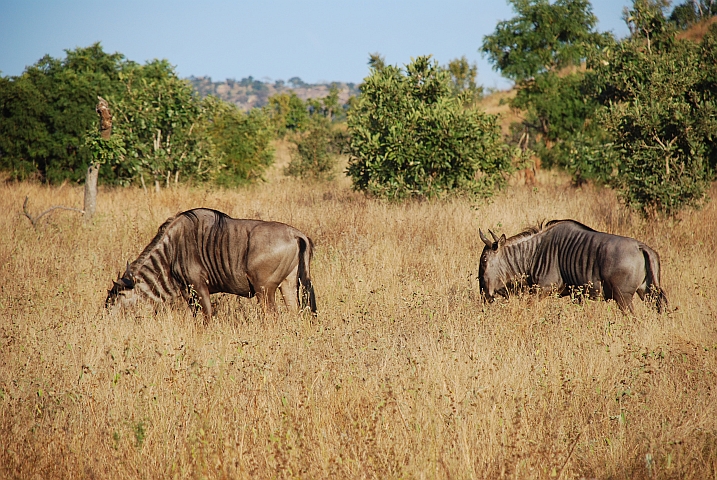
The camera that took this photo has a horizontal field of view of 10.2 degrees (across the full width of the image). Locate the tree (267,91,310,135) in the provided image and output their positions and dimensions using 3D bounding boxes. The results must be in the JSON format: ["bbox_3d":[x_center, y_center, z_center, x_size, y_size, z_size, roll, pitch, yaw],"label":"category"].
[{"bbox_3d":[-3.128,-5.519,180.000,2.000,2.324,1.900,0,2,0],"label":"tree"}]

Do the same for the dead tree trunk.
[{"bbox_3d":[-4.389,-1.342,68.000,0.470,2.161,0.380,0,2,0],"label":"dead tree trunk"}]

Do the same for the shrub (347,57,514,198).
[{"bbox_3d":[1.498,-2.321,85.000,3.500,3.102,3.200,0,2,0],"label":"shrub"}]

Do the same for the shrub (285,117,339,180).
[{"bbox_3d":[-1.260,-2.427,108.000,1.450,1.770,1.400,0,2,0],"label":"shrub"}]

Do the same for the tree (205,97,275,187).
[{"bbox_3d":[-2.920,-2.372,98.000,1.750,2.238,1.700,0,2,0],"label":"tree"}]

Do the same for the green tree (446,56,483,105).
[{"bbox_3d":[4.171,-5.621,160.000,1.550,3.337,1.500,0,2,0],"label":"green tree"}]

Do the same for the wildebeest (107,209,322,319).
[{"bbox_3d":[-1.423,0.358,39.000,2.000,1.326,0.530,0,2,14],"label":"wildebeest"}]

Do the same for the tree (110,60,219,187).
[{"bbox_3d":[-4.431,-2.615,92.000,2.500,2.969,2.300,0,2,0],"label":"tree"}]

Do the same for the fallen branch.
[{"bbox_3d":[-5.111,-0.452,67.500,1.050,0.553,0.400,0,2,0],"label":"fallen branch"}]

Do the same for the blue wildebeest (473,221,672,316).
[{"bbox_3d":[2.178,0.443,41.000,2.000,1.323,0.530,1,2,26],"label":"blue wildebeest"}]

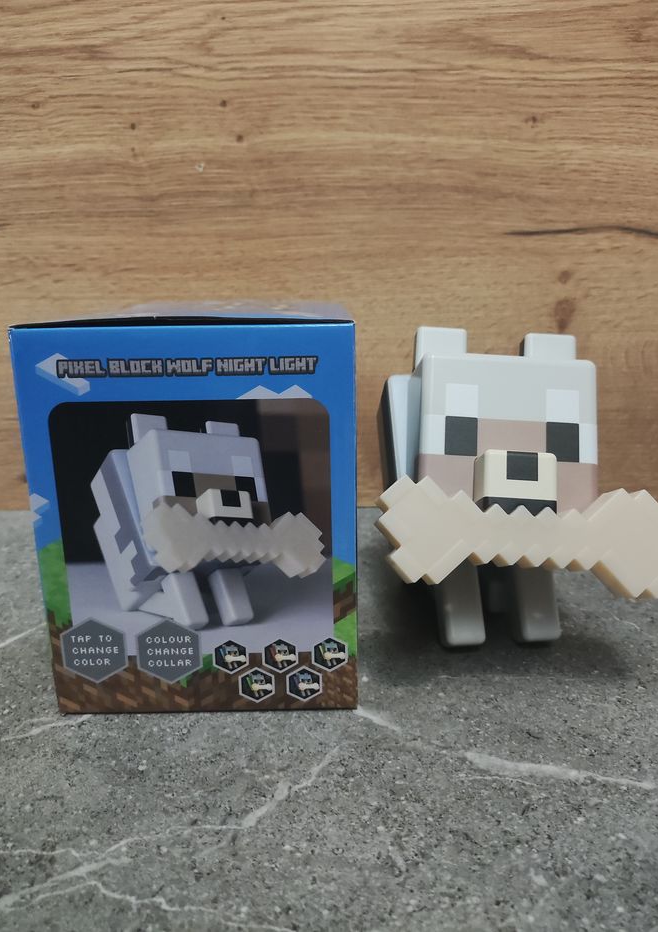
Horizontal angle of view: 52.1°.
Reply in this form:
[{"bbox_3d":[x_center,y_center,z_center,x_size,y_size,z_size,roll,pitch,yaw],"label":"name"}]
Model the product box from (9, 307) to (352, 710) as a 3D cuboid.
[{"bbox_3d":[-0.051,0.008,0.319,0.121,0.157,0.133,-1,15,0],"label":"product box"}]

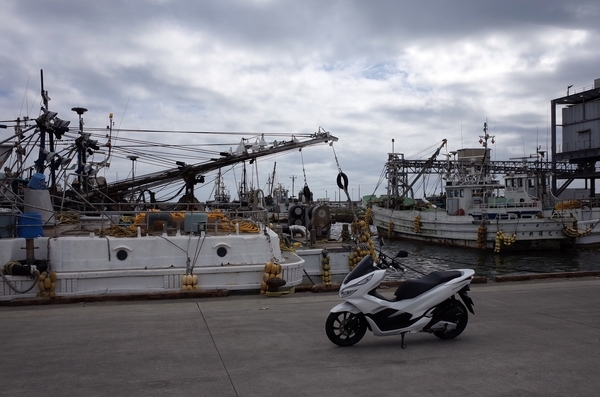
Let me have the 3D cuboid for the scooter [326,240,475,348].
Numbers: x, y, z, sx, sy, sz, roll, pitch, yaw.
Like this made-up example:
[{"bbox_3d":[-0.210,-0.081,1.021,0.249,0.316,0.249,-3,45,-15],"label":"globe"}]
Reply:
[{"bbox_3d":[1.237,1.137,5.497,1.920,1.190,0.750,0,-1,-12],"label":"scooter"}]

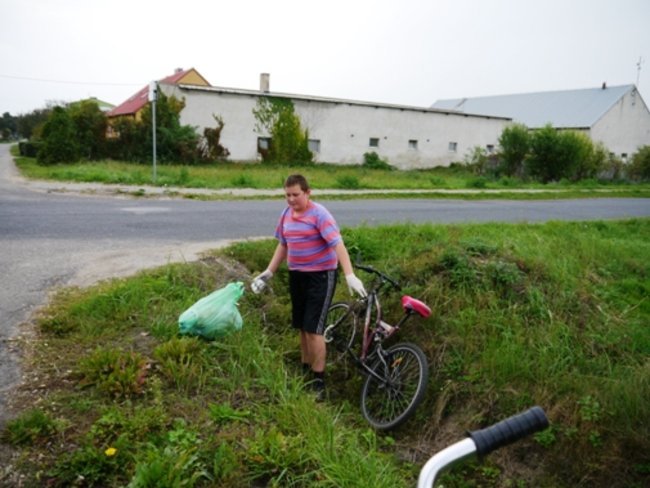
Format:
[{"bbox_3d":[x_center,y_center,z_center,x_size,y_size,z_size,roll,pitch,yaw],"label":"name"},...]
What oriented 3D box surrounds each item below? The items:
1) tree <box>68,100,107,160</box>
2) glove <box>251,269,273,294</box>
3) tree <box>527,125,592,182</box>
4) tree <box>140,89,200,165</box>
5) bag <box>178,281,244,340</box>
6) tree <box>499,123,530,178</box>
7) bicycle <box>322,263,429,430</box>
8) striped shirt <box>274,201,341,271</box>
[{"bbox_3d":[-15.577,-7.412,34.500,2.600,3.800,2.600,3,10,0],"label":"tree"},{"bbox_3d":[-0.420,0.248,3.480,0.120,0.160,0.130,10,13,36],"label":"glove"},{"bbox_3d":[15.537,-6.055,35.000,4.000,3.700,3.600,3,10,0],"label":"tree"},{"bbox_3d":[-9.670,-7.198,32.500,3.500,4.400,3.200,3,10,0],"label":"tree"},{"bbox_3d":[-0.895,0.533,4.150,0.480,0.400,0.380,4,10,6],"label":"bag"},{"bbox_3d":[13.797,-6.917,38.500,2.500,3.800,2.400,3,10,0],"label":"tree"},{"bbox_3d":[0.344,0.691,3.895,0.534,0.948,1.573,33,-3,-25],"label":"bicycle"},{"bbox_3d":[-0.118,-0.057,3.550,0.460,0.470,0.280,9,12,34],"label":"striped shirt"}]

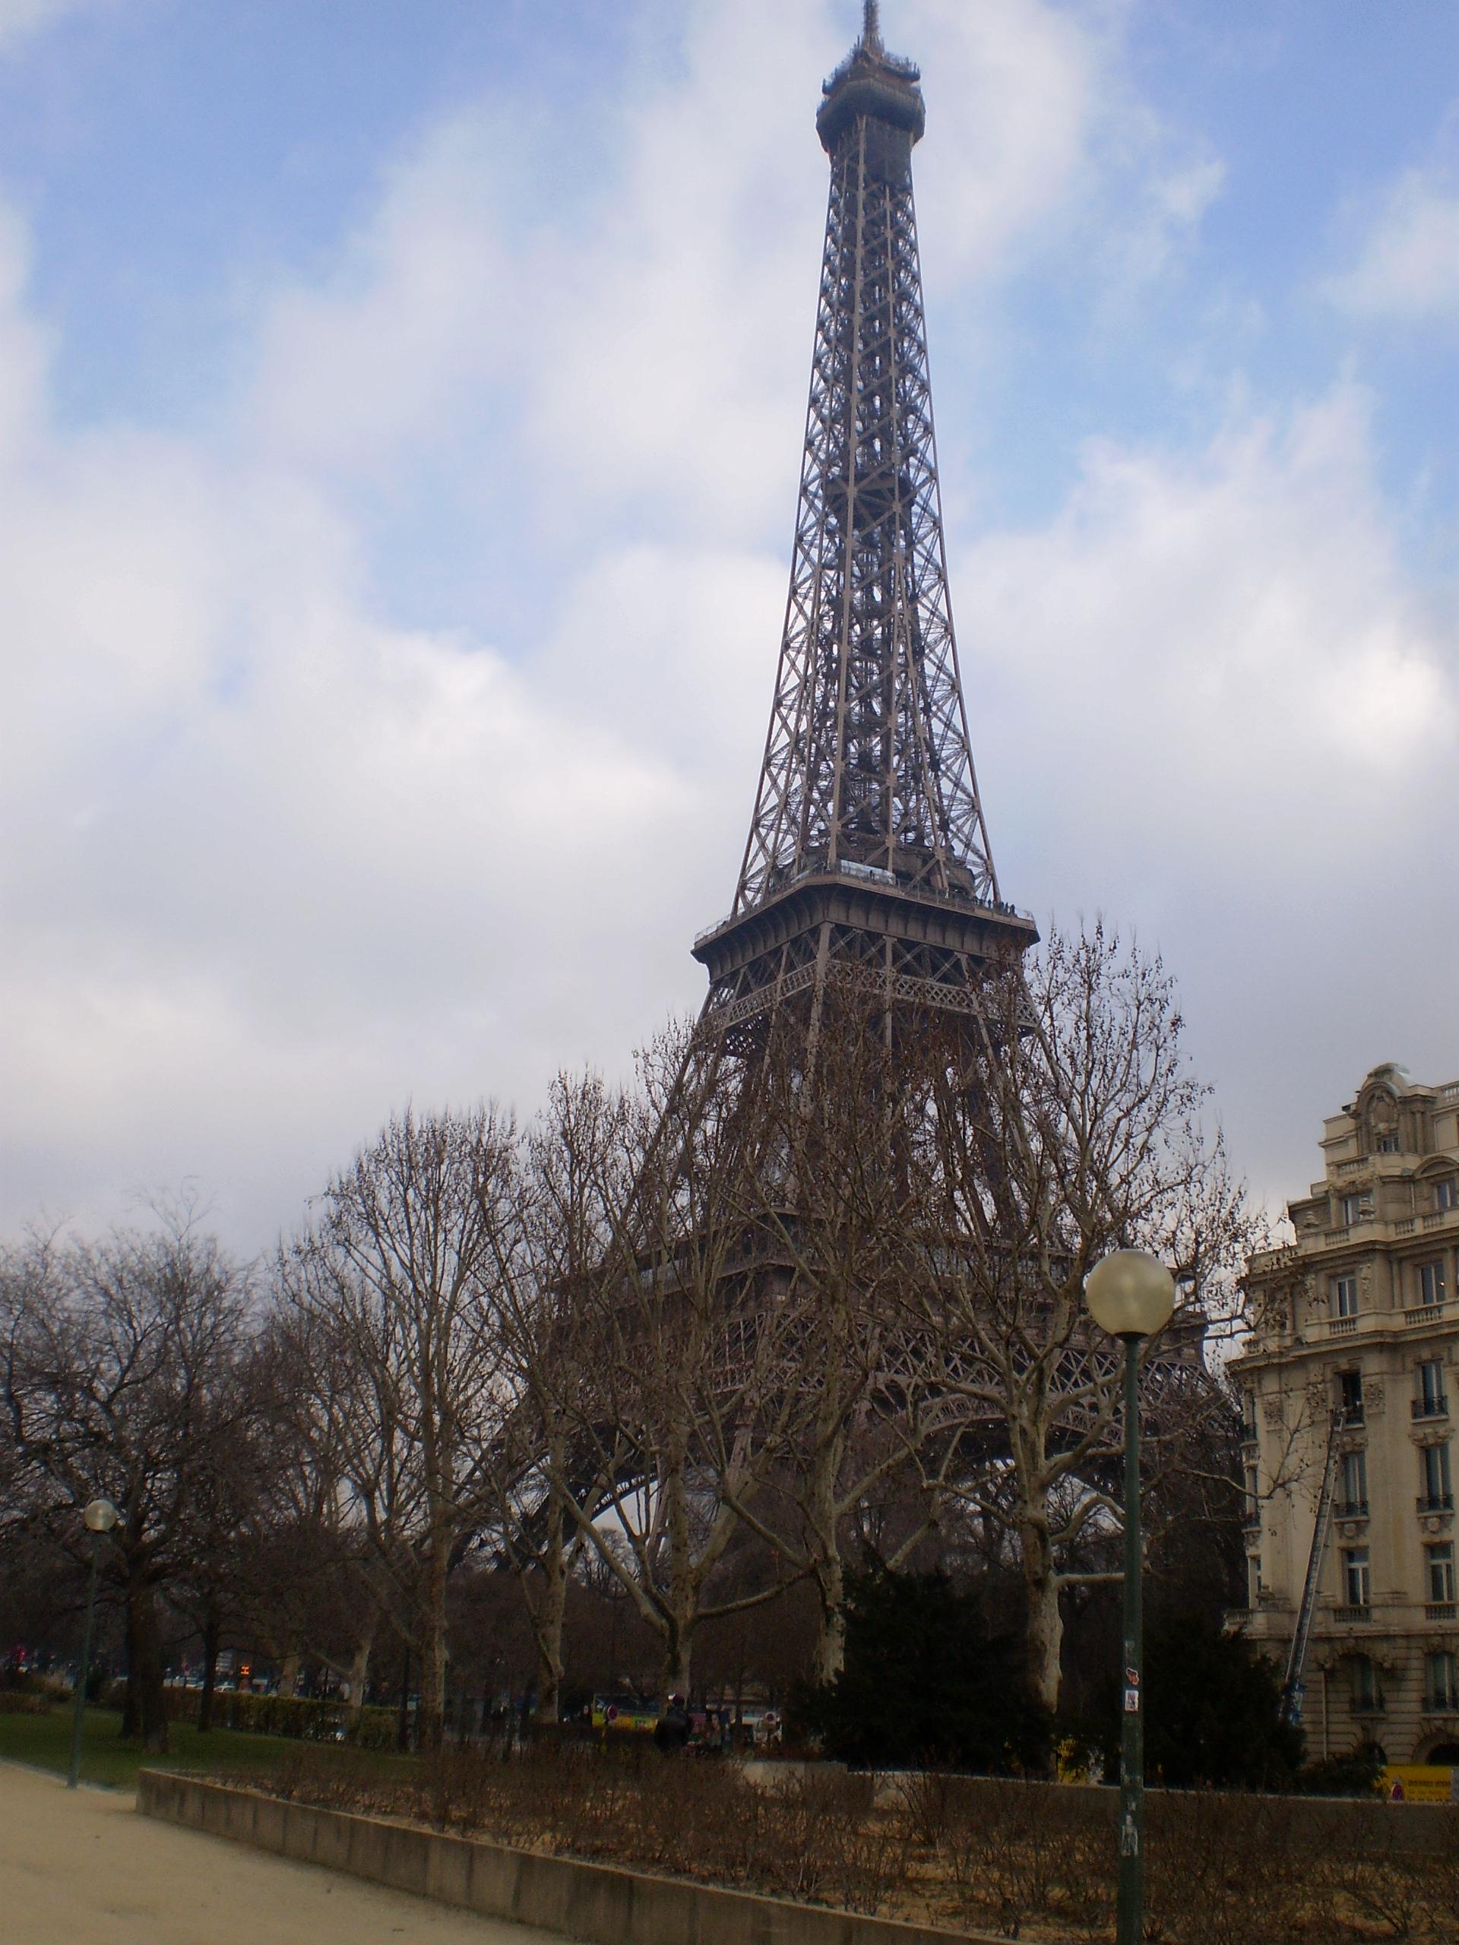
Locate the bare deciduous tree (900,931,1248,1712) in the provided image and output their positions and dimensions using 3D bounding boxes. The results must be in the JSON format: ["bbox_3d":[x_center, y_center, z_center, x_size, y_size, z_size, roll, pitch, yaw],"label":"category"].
[{"bbox_3d":[7.263,7.527,43.045,8.200,18.200,8.200,2,-20,0],"label":"bare deciduous tree"}]

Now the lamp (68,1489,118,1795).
[{"bbox_3d":[-9.170,9.530,28.900,0.480,3.970,0.480,2,-20,0],"label":"lamp"}]

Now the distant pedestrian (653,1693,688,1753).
[{"bbox_3d":[-0.903,12.197,31.719,0.550,1.680,0.400,17,-24,-36],"label":"distant pedestrian"}]

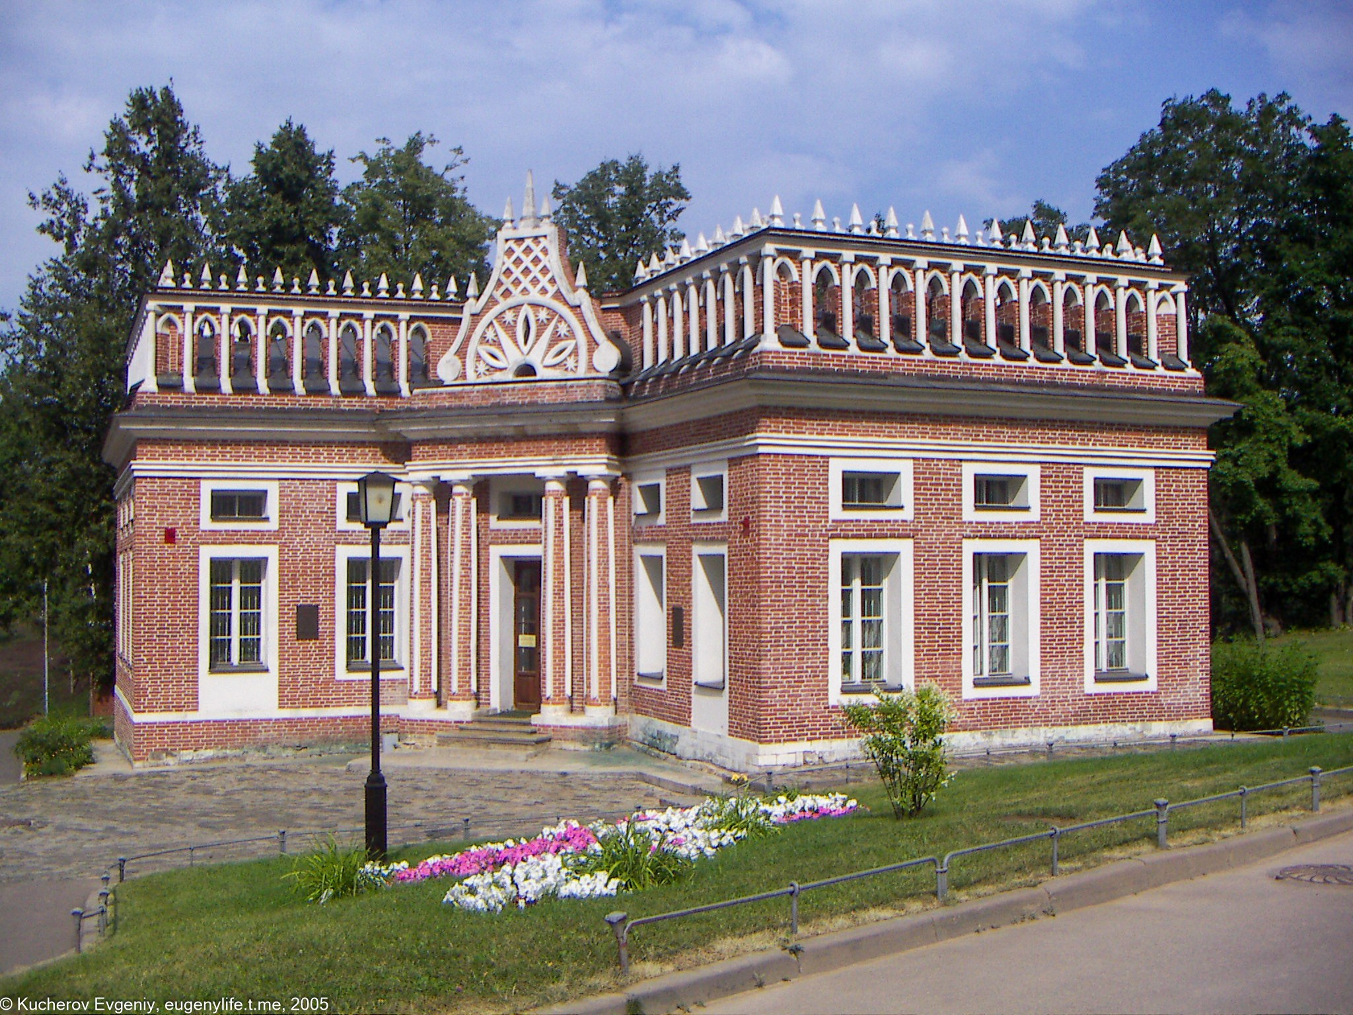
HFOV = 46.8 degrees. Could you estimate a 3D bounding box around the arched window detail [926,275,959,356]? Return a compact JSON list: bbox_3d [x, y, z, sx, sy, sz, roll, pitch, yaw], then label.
[{"bbox_3d":[4.333,-3.185,25.843,0.496,1.385,0.305,1,-2,-23],"label":"arched window detail"}]

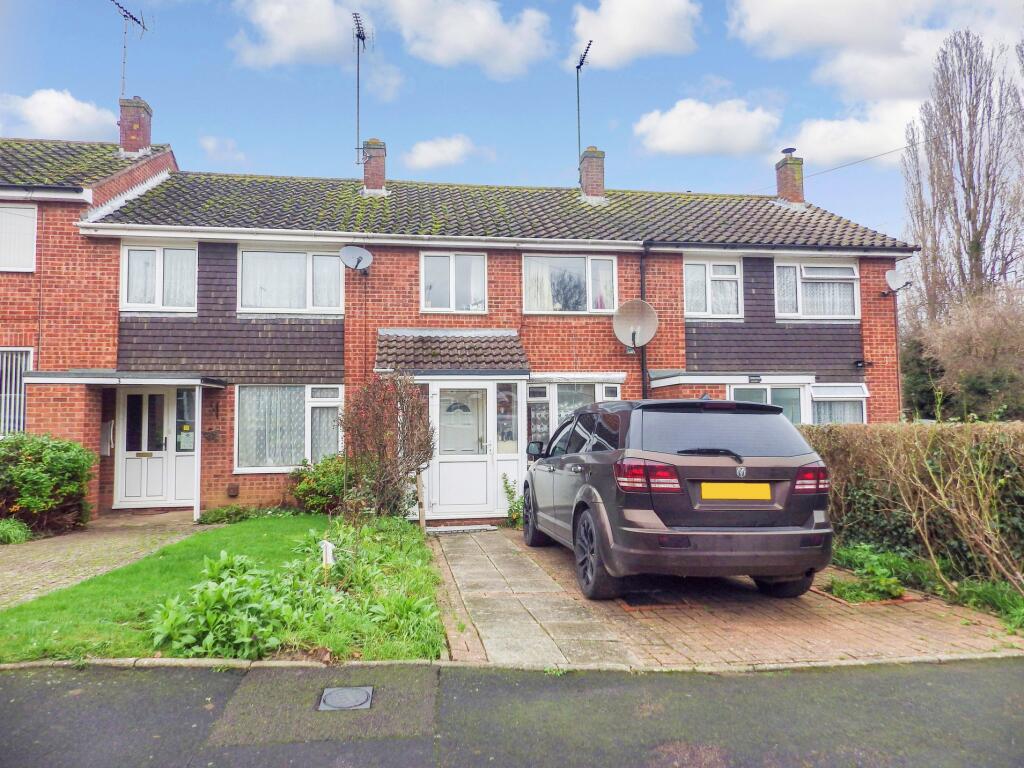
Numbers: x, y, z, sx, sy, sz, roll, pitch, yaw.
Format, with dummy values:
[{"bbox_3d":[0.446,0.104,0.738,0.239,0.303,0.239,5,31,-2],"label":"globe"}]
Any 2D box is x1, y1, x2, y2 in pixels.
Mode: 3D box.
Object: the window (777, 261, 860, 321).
[{"bbox_3d":[6.056,-1.834,12.894,1.810,1.160,0.100,0,-3,-8],"label":"window"}]

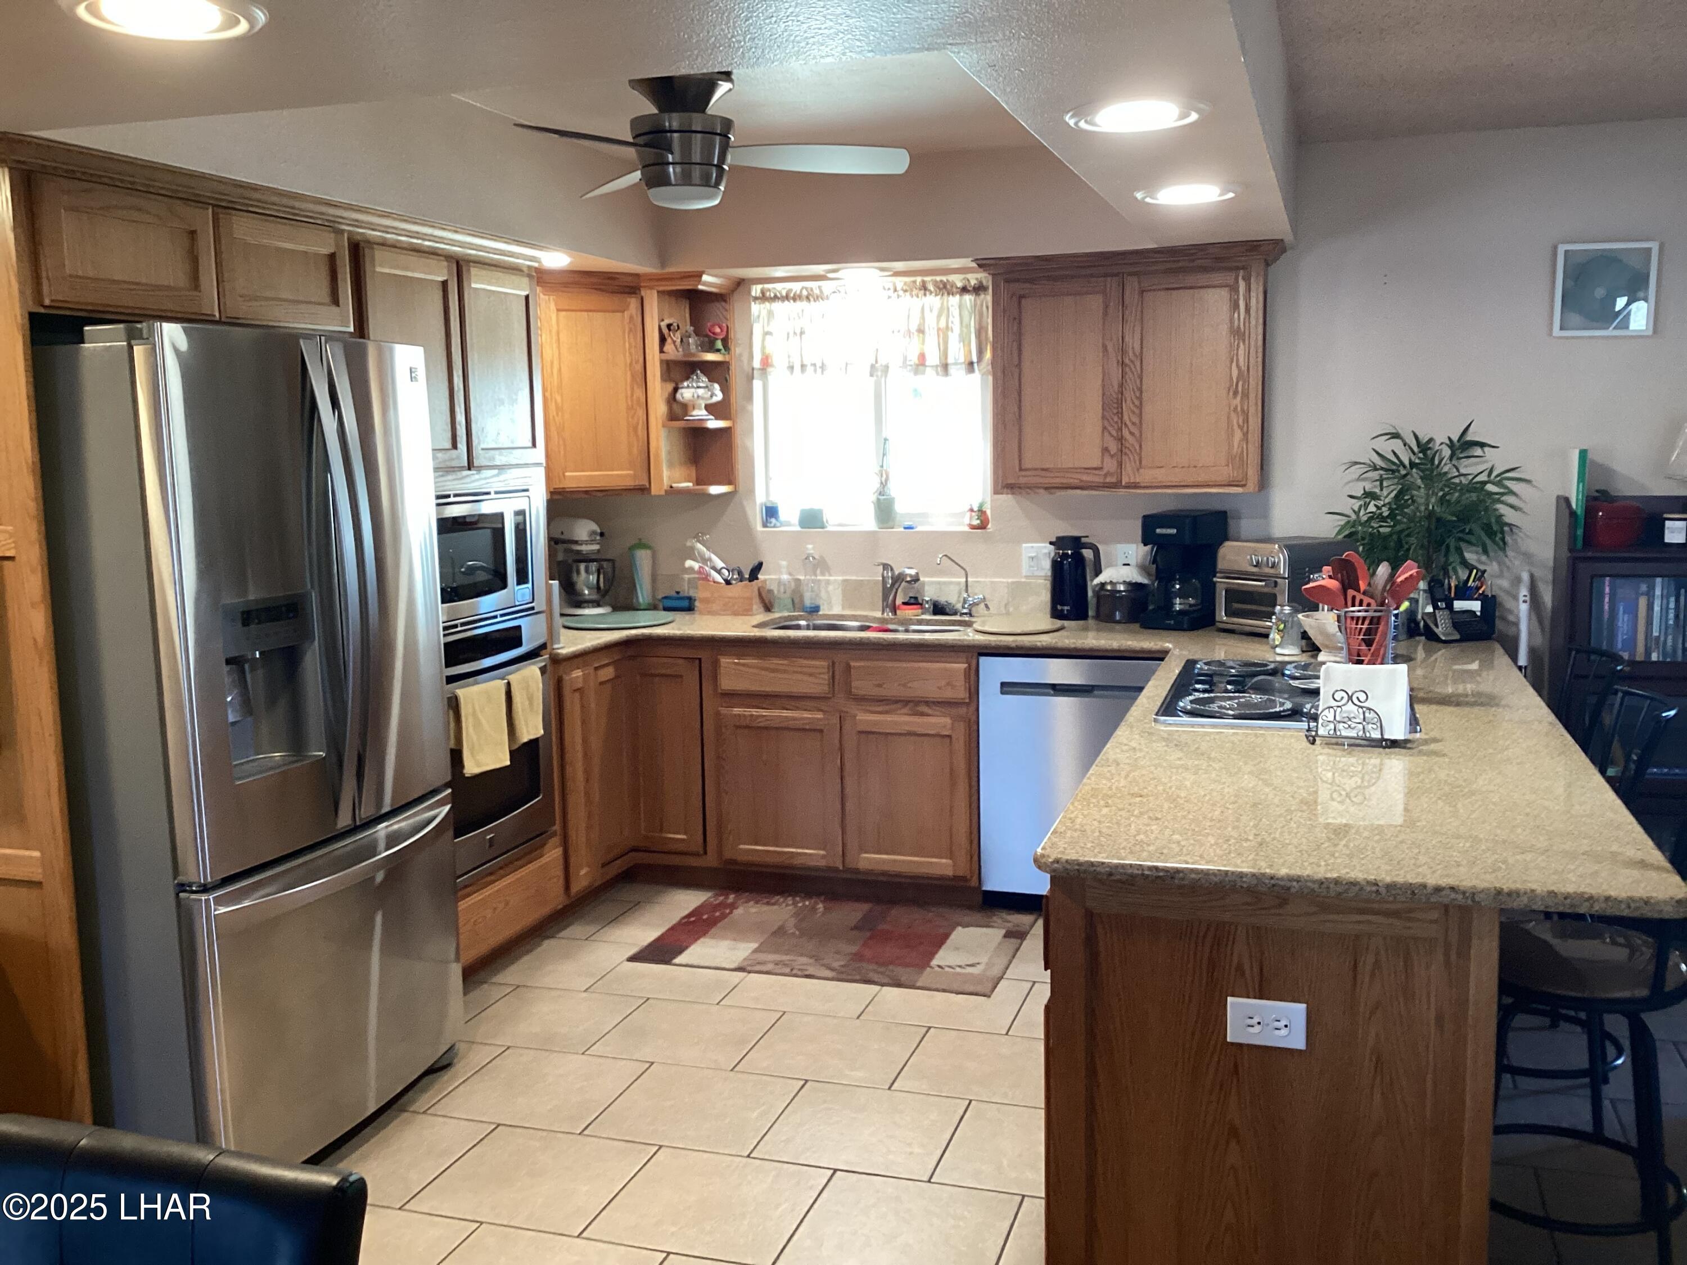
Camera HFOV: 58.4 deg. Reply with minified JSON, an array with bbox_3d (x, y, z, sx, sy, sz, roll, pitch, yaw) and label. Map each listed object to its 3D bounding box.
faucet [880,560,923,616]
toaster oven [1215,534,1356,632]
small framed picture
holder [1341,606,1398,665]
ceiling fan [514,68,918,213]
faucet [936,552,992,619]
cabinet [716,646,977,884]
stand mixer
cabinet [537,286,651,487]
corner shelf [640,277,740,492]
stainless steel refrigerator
[{"bbox_3d":[0.203,-0.152,5.360,0.065,0.190,0.230,-6,9,-35],"label":"faucet"},{"bbox_3d":[1.425,-0.149,4.801,0.350,0.295,0.320,-5,8,-29],"label":"toaster oven"},{"bbox_3d":[2.340,-1.051,4.635,0.280,0.280,0.025,1,8,17],"label":"small framed picture"},{"bbox_3d":[1.401,0.022,4.011,0.146,0.154,0.146,1,8,17],"label":"holder"},{"bbox_3d":[-0.387,-1.164,3.519,1.020,0.340,1.000,-2,7,-6],"label":"ceiling fan"},{"bbox_3d":[0.415,-0.162,5.269,0.184,0.219,0.080,-1,8,-3],"label":"faucet"},{"bbox_3d":[0.074,0.396,5.282,0.935,0.770,0.625,1,8,17],"label":"cabinet"},{"bbox_3d":[-0.961,-0.244,5.643,0.230,0.360,0.350,-6,9,-35],"label":"stand mixer"},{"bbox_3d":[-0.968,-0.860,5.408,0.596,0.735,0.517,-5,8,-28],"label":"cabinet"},{"bbox_3d":[-0.537,-0.881,5.398,0.238,0.765,0.318,1,8,17],"label":"corner shelf"},{"bbox_3d":[-1.466,0.250,3.447,0.870,1.785,0.900,1,8,17],"label":"stainless steel refrigerator"}]

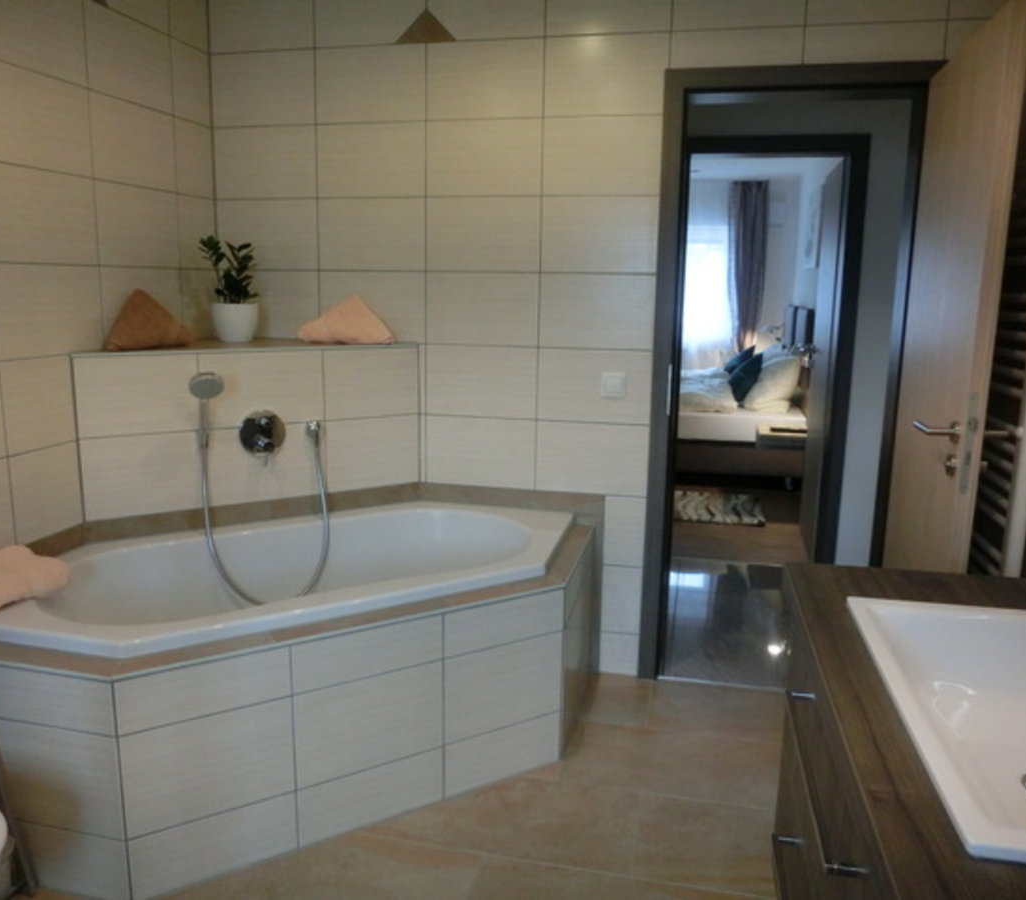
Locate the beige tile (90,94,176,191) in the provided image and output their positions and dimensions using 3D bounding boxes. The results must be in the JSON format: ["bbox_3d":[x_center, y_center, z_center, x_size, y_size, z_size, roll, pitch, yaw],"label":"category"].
[{"bbox_3d":[-1.178,-0.949,2.589,0.014,0.250,0.403,3,11,13],"label":"beige tile"}]

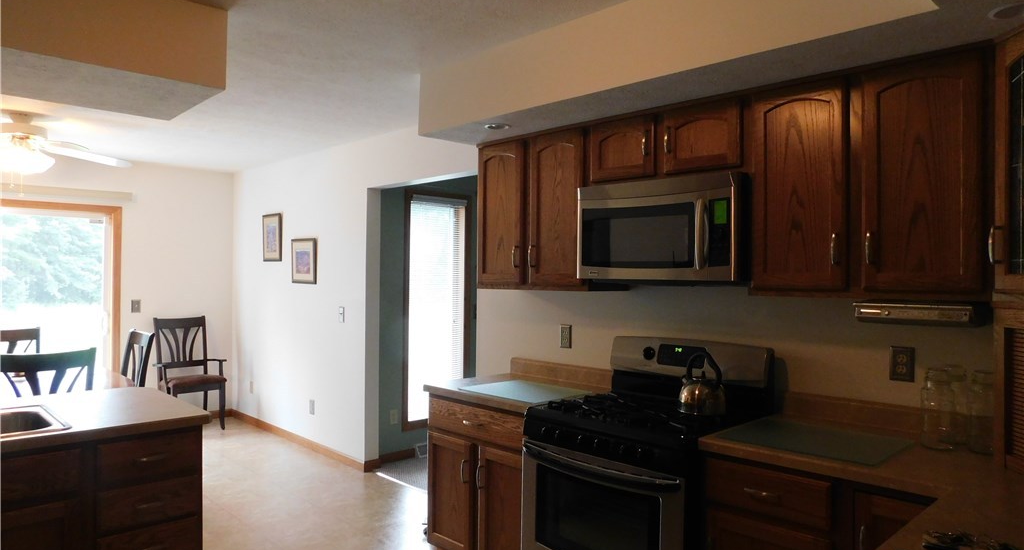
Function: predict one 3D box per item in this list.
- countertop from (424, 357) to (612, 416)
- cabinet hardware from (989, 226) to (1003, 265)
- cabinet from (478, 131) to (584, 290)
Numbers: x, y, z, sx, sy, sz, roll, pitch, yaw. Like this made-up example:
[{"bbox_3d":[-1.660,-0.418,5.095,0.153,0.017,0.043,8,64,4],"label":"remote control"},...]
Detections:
[{"bbox_3d":[0.043,0.526,3.349,0.605,0.133,0.774,0,0,-44],"label":"countertop"},{"bbox_3d":[1.359,-0.084,1.910,0.033,0.107,0.014,0,0,1],"label":"cabinet hardware"},{"bbox_3d":[0.182,-0.301,3.408,0.325,0.749,0.720,0,0,-44],"label":"cabinet"}]

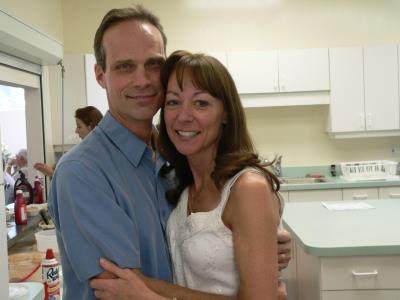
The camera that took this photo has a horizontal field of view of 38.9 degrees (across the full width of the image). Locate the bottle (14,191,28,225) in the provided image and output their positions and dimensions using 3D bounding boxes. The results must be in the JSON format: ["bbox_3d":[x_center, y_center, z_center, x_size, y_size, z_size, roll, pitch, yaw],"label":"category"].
[{"bbox_3d":[-1.103,0.355,3.500,0.073,0.210,0.066,-4,3,-26],"label":"bottle"}]

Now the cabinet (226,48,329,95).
[{"bbox_3d":[0.715,-0.719,5.295,0.920,0.385,0.330,-2,3,0],"label":"cabinet"}]

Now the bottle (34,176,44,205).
[{"bbox_3d":[-1.248,0.316,4.400,0.073,0.213,0.066,-3,3,-24],"label":"bottle"}]

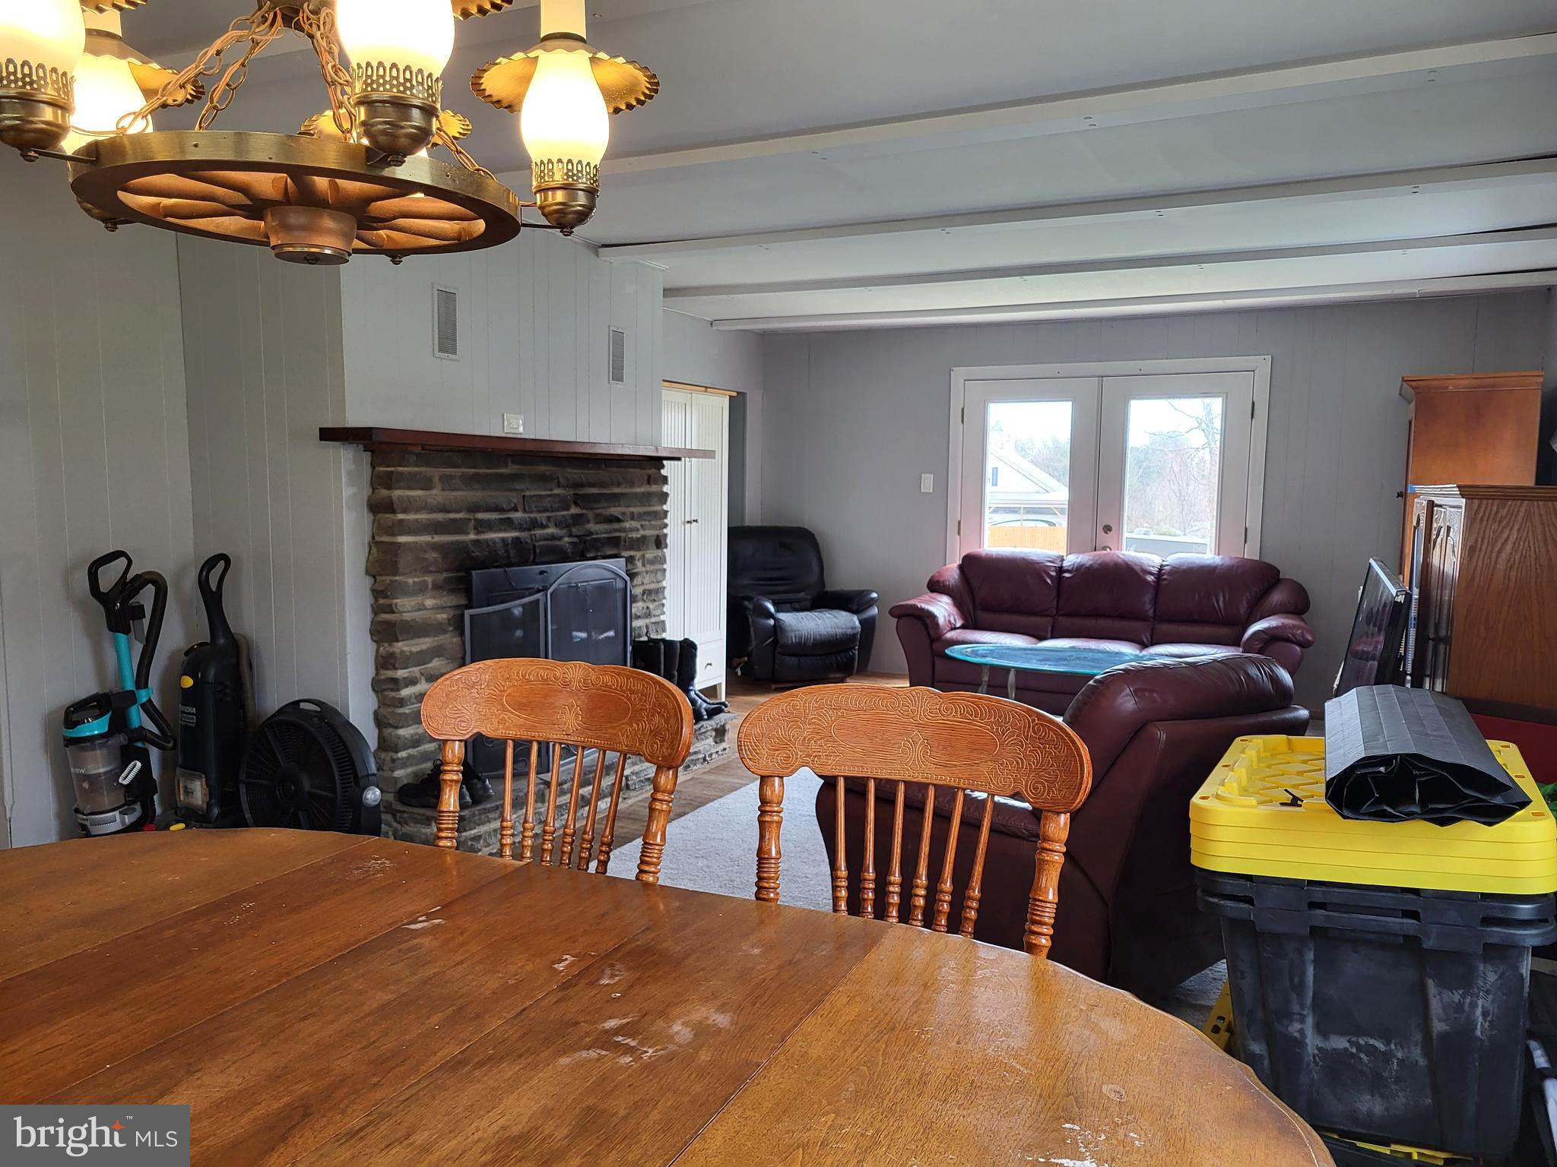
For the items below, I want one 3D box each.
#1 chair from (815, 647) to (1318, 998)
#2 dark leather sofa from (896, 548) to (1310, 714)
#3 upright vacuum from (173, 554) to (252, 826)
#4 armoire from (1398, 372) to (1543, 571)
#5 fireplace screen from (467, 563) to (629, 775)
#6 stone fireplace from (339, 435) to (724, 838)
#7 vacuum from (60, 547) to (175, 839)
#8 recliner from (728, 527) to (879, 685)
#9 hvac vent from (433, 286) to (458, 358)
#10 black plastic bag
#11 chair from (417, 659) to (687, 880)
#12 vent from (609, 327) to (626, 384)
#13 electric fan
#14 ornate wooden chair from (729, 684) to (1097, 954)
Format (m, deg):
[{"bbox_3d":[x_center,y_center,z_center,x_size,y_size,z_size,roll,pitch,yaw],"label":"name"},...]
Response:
[{"bbox_3d":[0.870,0.616,3.455,1.060,0.940,1.000,-4,7,-43],"label":"chair"},{"bbox_3d":[1.994,0.279,7.240,2.400,0.950,0.930,3,6,26],"label":"dark leather sofa"},{"bbox_3d":[-2.121,0.430,4.382,0.330,1.090,0.340,3,6,26],"label":"upright vacuum"},{"bbox_3d":[3.381,-0.057,5.869,0.560,1.880,1.050,3,6,27],"label":"armoire"},{"bbox_3d":[-0.894,0.320,5.047,0.200,0.820,1.080,3,6,26],"label":"fireplace screen"},{"bbox_3d":[-0.872,0.148,5.122,0.620,1.540,2.250,3,6,26],"label":"stone fireplace"},{"bbox_3d":[-2.264,0.447,4.002,0.320,1.100,0.400,3,6,23],"label":"vacuum"},{"bbox_3d":[0.115,0.144,8.065,0.930,1.040,0.950,-1,5,-19],"label":"recliner"},{"bbox_3d":[-1.323,-1.048,4.692,0.025,0.290,0.143,3,6,26],"label":"hvac vent"},{"bbox_3d":[1.099,0.287,1.998,0.300,0.120,0.620,4,6,29],"label":"black plastic bag"},{"bbox_3d":[-0.467,0.689,1.783,0.530,1.080,0.580,3,6,23],"label":"chair"},{"bbox_3d":[-0.787,-1.129,5.795,0.025,0.285,0.143,3,6,26],"label":"vent"},{"bbox_3d":[-1.601,0.710,4.010,0.560,0.590,0.200,3,6,27],"label":"electric fan"},{"bbox_3d":[0.089,0.716,1.565,0.530,1.080,0.580,3,6,23],"label":"ornate wooden chair"}]

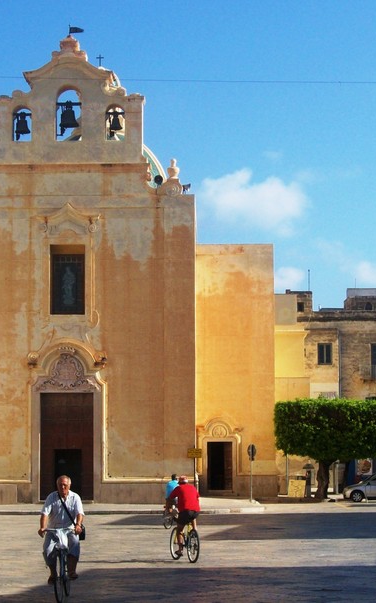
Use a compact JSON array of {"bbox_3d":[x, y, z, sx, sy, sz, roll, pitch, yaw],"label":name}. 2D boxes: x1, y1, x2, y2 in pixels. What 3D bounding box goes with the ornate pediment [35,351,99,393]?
[{"bbox_3d":[-5.449,3.176,58.584,2.927,1.894,0.400,0,-7,0],"label":"ornate pediment"}]

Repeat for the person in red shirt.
[{"bbox_3d":[-0.059,4.232,25.567,0.540,1.606,0.850,3,-8,-19],"label":"person in red shirt"}]

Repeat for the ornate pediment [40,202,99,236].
[{"bbox_3d":[-5.419,-3.737,59.491,2.835,1.512,0.400,0,-7,0],"label":"ornate pediment"}]

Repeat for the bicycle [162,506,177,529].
[{"bbox_3d":[-0.373,6.361,39.173,0.550,1.020,1.680,-3,-8,24],"label":"bicycle"}]

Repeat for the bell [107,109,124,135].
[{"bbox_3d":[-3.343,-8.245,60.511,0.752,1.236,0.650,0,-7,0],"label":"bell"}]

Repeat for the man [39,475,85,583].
[{"bbox_3d":[-1.703,3.059,17.450,0.620,1.435,0.850,0,-7,3],"label":"man"}]

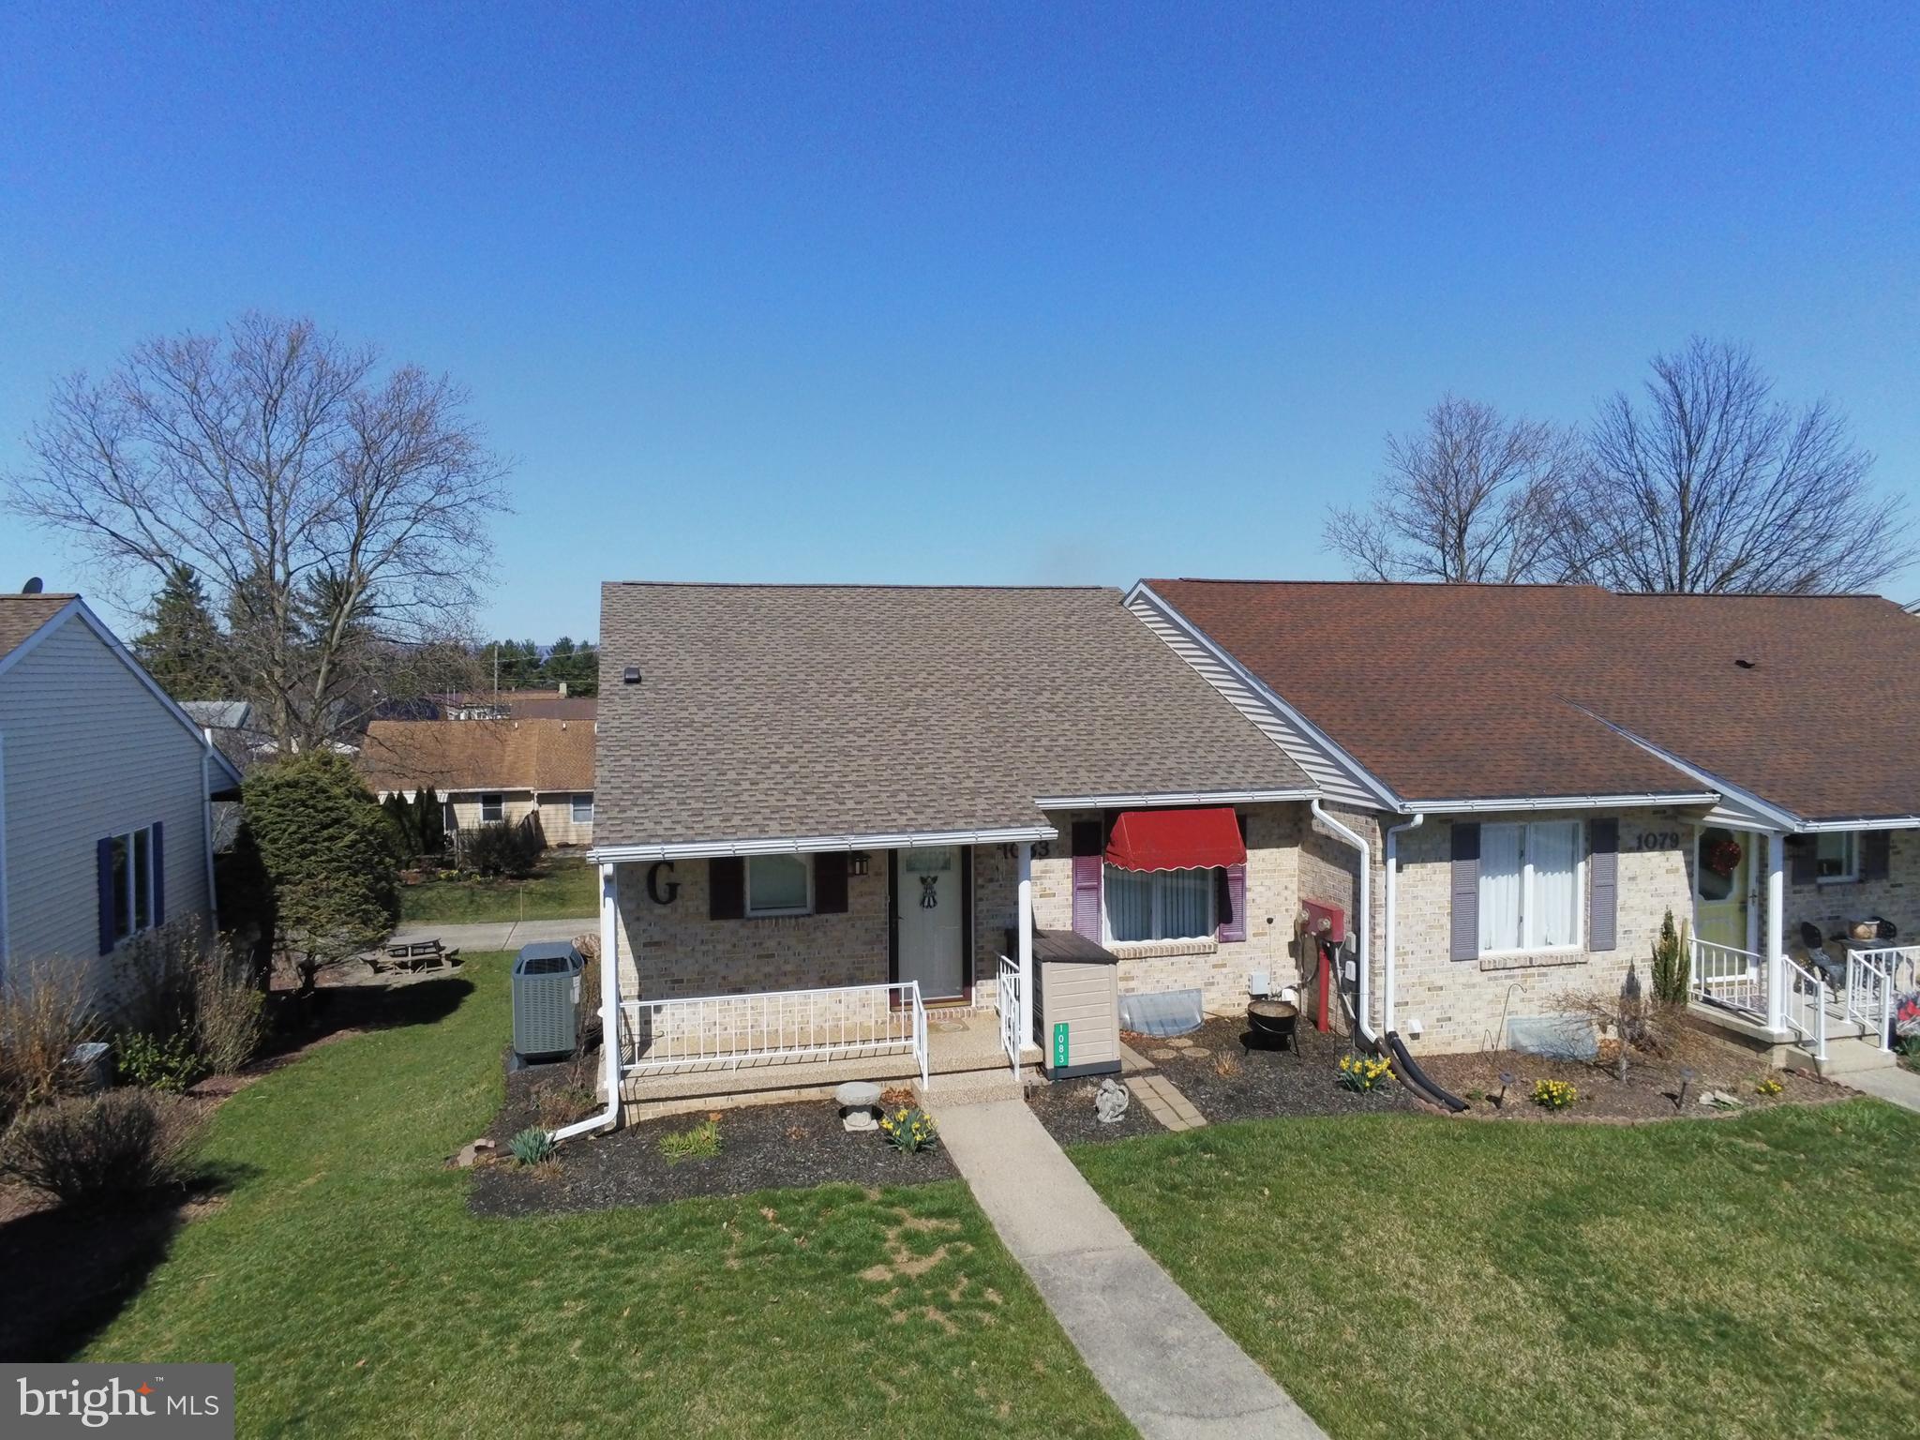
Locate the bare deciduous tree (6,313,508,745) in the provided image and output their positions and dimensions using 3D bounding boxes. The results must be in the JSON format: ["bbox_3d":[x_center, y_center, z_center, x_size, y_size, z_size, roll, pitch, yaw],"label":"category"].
[{"bbox_3d":[-19.280,-3.157,35.325,13.700,16.050,13.000,-1,2,-20],"label":"bare deciduous tree"}]

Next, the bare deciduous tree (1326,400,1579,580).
[{"bbox_3d":[18.153,-3.946,47.325,10.000,16.050,10.000,-1,2,-20],"label":"bare deciduous tree"}]

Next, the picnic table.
[{"bbox_3d":[-9.590,4.114,22.500,1.750,0.720,1.600,-1,2,-20],"label":"picnic table"}]

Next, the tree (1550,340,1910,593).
[{"bbox_3d":[26.410,-4.563,44.351,12.200,17.320,12.000,-1,2,-20],"label":"tree"}]

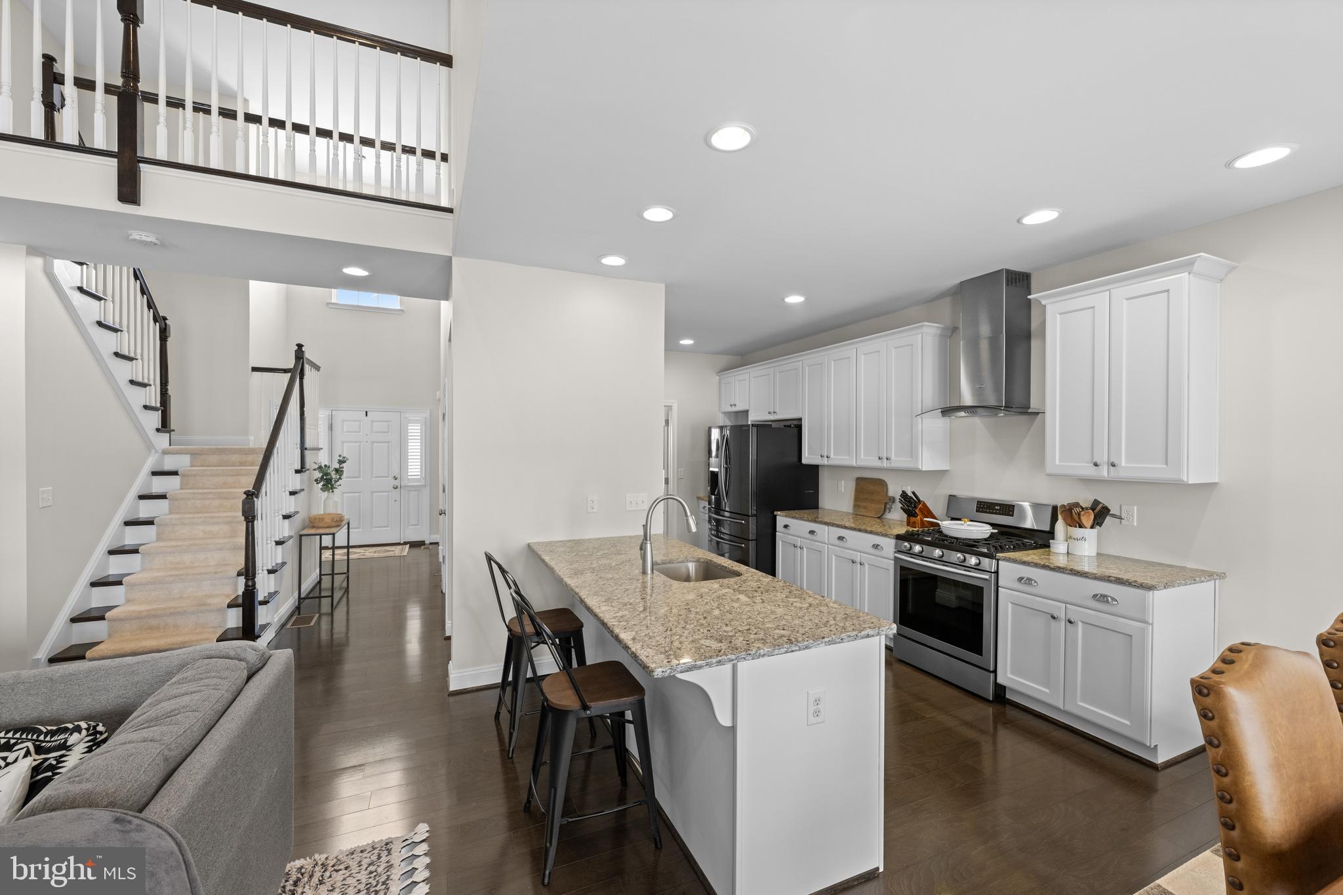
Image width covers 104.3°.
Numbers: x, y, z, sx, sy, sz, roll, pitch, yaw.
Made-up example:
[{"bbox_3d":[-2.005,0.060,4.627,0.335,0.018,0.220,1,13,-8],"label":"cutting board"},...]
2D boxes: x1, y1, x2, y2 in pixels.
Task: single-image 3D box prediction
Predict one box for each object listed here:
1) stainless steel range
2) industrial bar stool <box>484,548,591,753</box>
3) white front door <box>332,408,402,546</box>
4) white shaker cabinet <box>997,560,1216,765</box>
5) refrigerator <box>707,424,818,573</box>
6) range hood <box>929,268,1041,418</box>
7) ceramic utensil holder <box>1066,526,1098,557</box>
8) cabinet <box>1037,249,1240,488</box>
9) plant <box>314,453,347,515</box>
[{"bbox_3d":[2.087,0.967,3.652,0.697,1.174,0.756,0,0,-24],"label":"stainless steel range"},{"bbox_3d":[-0.733,1.068,2.868,0.527,0.975,0.428,0,0,-24],"label":"industrial bar stool"},{"bbox_3d":[-4.670,0.468,8.000,0.915,2.030,0.060,0,0,-24],"label":"white front door"},{"bbox_3d":[2.438,1.121,2.975,0.637,0.869,0.756,0,0,-24],"label":"white shaker cabinet"},{"bbox_3d":[0.984,0.660,5.784,0.895,1.776,0.905,0,0,-24],"label":"refrigerator"},{"bbox_3d":[2.208,-0.710,3.696,0.497,0.995,0.756,0,0,-24],"label":"range hood"},{"bbox_3d":[2.503,0.561,3.177,0.124,0.169,0.129,0,0,-24],"label":"ceramic utensil holder"},{"bbox_3d":[2.585,-0.379,2.979,0.393,1.122,0.801,0,0,-24],"label":"cabinet"},{"bbox_3d":[-3.553,0.435,5.389,0.298,0.707,0.298,0,0,-24],"label":"plant"}]

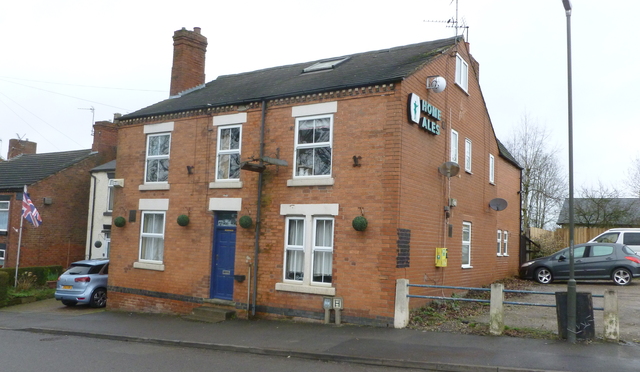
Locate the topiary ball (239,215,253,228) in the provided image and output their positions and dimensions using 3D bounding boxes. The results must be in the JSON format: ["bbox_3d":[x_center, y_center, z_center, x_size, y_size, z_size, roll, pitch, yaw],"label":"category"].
[{"bbox_3d":[-1.921,0.946,13.458,0.333,0.333,0.333,2,-5,0],"label":"topiary ball"}]

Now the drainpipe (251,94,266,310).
[{"bbox_3d":[-1.559,0.510,13.245,0.100,5.430,0.120,-1,-6,30],"label":"drainpipe"}]

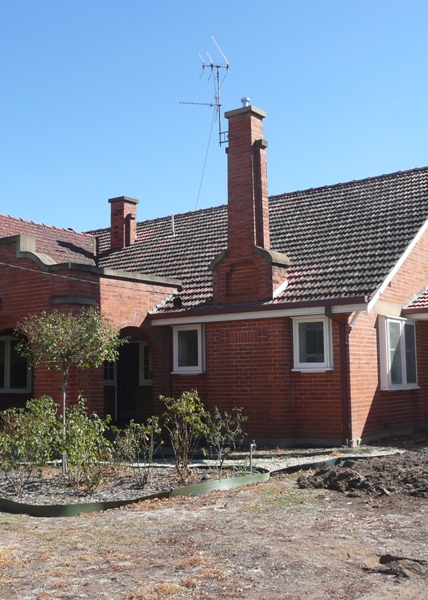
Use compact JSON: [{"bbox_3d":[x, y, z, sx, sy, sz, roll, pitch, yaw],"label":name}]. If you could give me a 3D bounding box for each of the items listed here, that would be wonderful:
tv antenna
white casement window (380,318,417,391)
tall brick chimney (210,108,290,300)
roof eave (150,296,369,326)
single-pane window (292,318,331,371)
[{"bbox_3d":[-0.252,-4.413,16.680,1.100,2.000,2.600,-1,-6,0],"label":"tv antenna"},{"bbox_3d":[4.093,1.199,16.378,0.166,1.518,1.748,-5,-7,36],"label":"white casement window"},{"bbox_3d":[0.774,-1.986,16.103,1.524,4.241,0.704,-5,-7,36],"label":"tall brick chimney"},{"bbox_3d":[0.825,0.296,15.294,5.279,0.285,0.489,-5,-7,36],"label":"roof eave"},{"bbox_3d":[1.976,0.875,14.962,0.805,1.082,0.166,-5,-7,36],"label":"single-pane window"}]

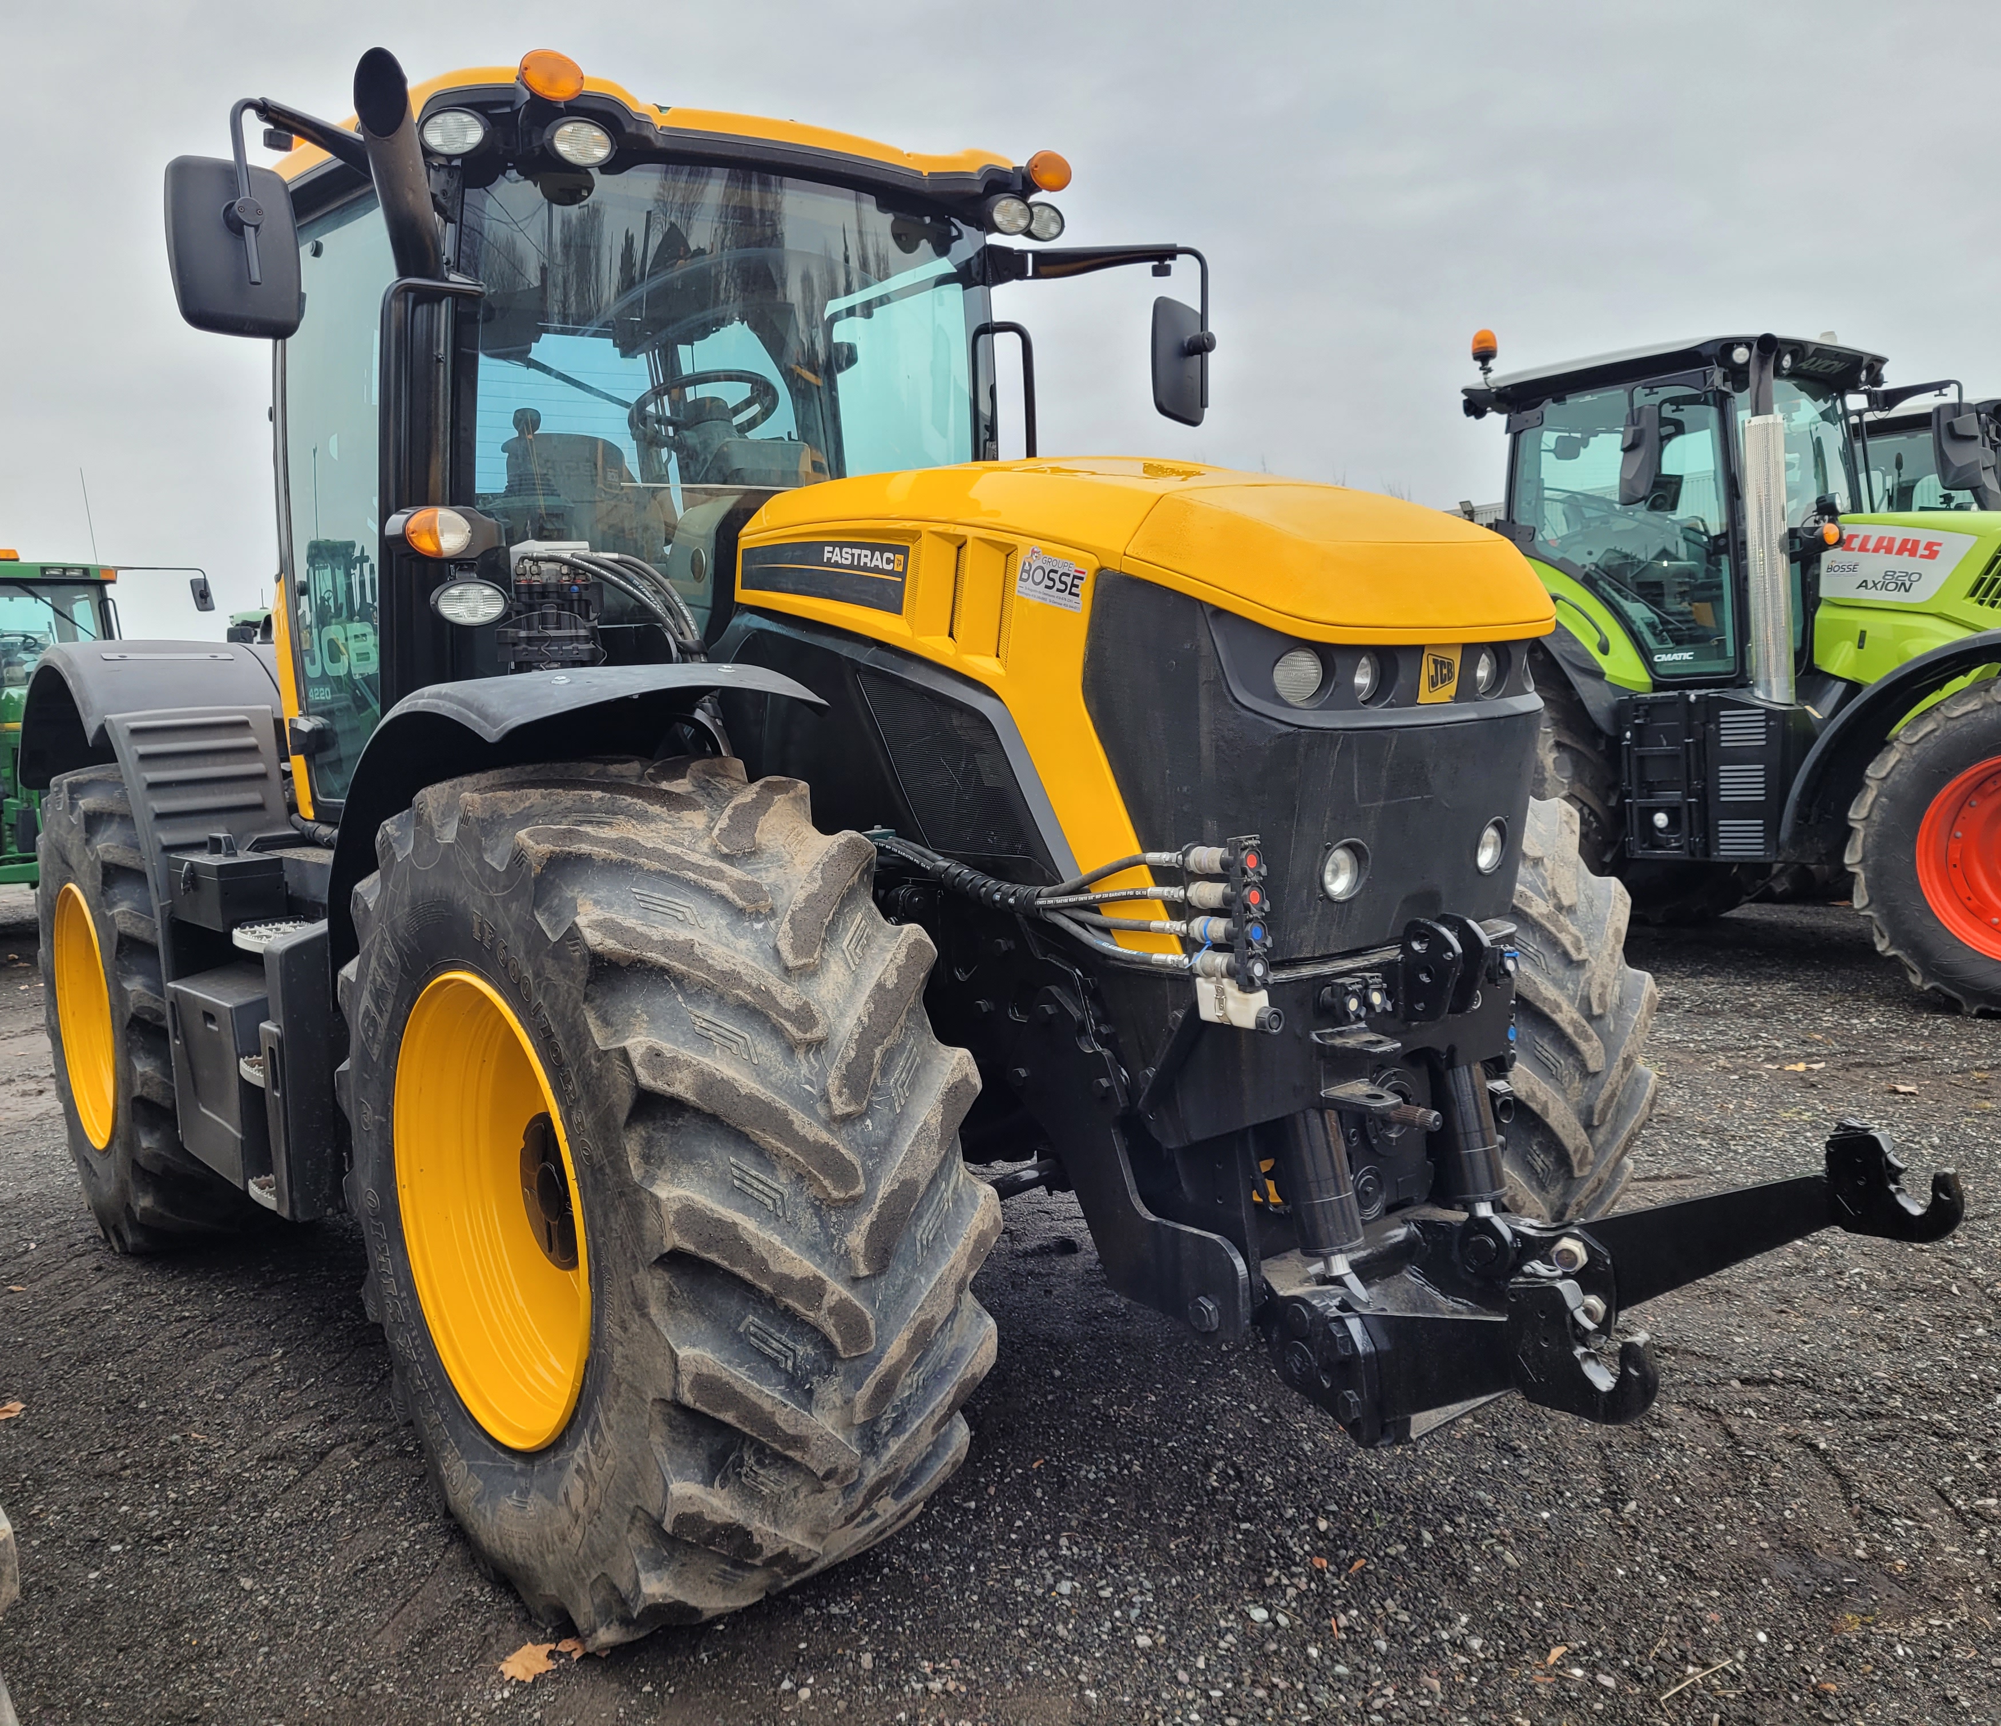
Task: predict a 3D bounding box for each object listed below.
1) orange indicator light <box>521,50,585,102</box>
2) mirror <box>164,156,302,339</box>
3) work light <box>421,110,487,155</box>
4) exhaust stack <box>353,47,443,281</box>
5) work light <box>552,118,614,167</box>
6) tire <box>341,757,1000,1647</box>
[{"bbox_3d":[-0.932,-1.613,3.552,0.138,0.109,0.091,-6,6,-33],"label":"orange indicator light"},{"bbox_3d":[-1.472,-1.181,3.314,0.247,0.333,0.091,-6,6,-34],"label":"mirror"},{"bbox_3d":[-1.154,-1.534,3.628,0.144,0.101,0.086,-6,6,-29],"label":"work light"},{"bbox_3d":[-1.214,-1.403,3.488,0.116,0.441,0.126,-7,14,2],"label":"exhaust stack"},{"bbox_3d":[-0.897,-1.519,3.663,0.141,0.101,0.086,-6,6,-35],"label":"work light"},{"bbox_3d":[-0.680,0.550,3.119,0.606,1.515,1.545,-7,6,-38],"label":"tire"}]

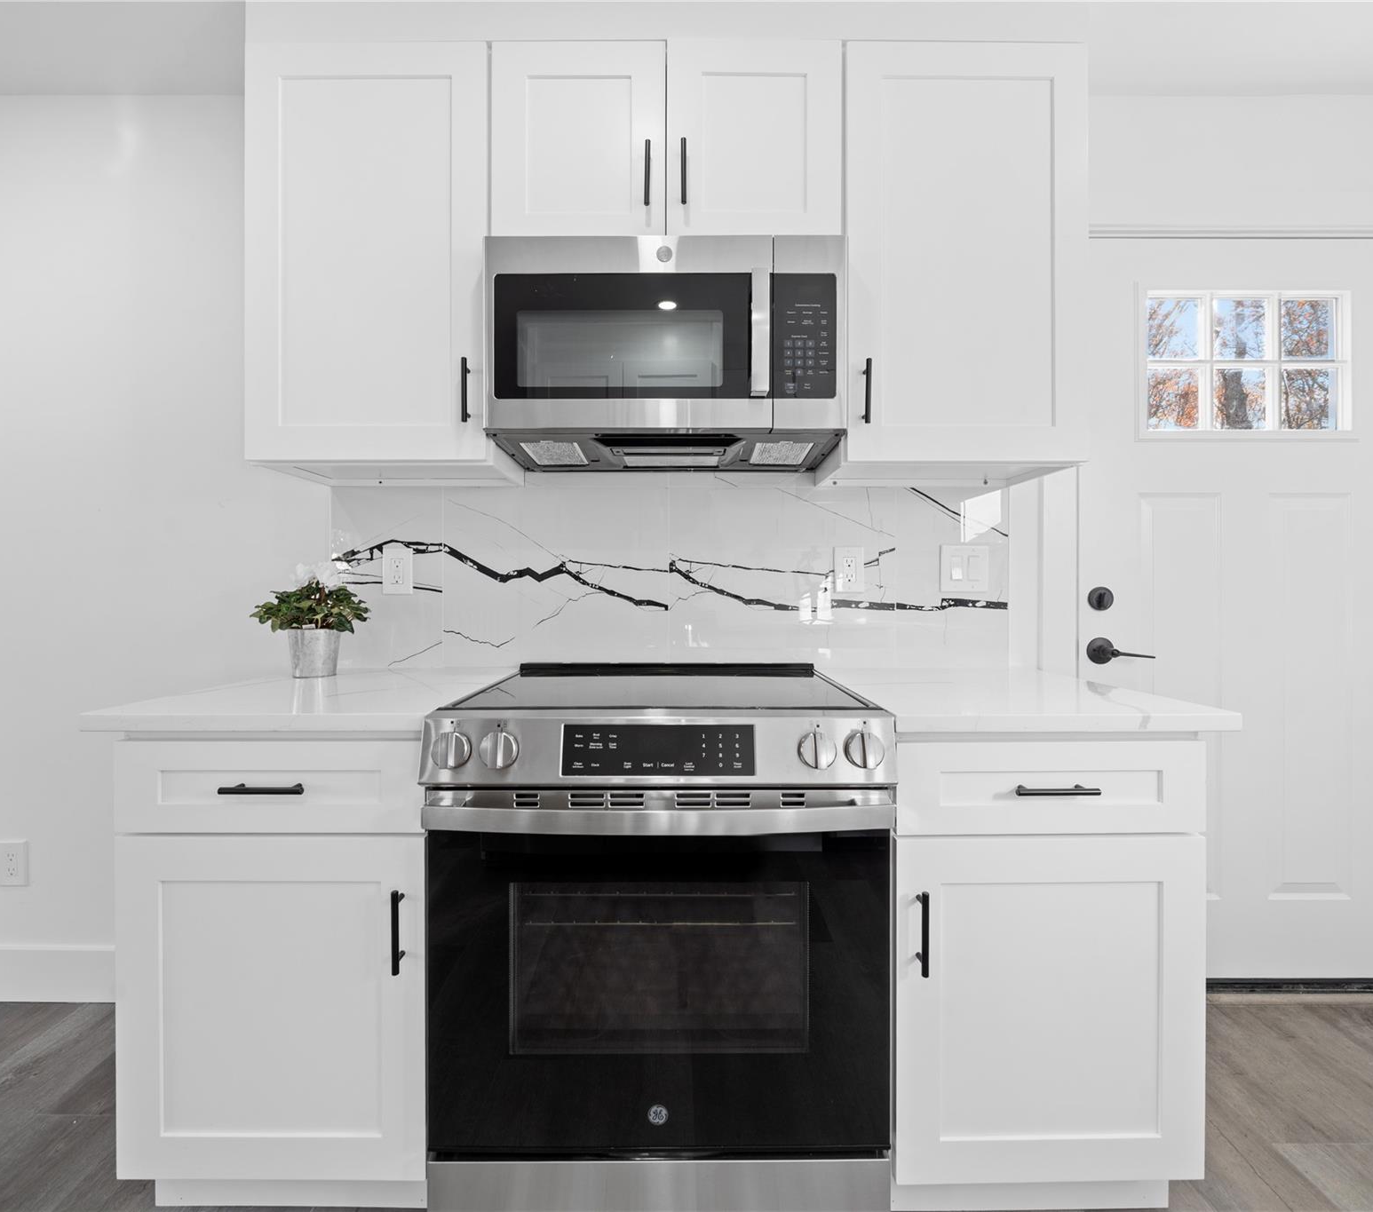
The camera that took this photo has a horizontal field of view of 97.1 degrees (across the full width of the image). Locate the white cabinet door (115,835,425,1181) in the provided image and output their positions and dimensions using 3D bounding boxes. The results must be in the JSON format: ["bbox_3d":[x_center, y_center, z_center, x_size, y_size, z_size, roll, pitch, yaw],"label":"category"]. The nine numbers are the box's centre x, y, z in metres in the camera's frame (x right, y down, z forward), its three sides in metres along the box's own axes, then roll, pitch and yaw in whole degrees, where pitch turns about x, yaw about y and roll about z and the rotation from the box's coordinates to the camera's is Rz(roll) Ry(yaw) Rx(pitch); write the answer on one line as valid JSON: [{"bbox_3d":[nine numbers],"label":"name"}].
[{"bbox_3d":[-0.693,0.671,1.018,0.513,0.578,0.022,0,1,0],"label":"white cabinet door"}]

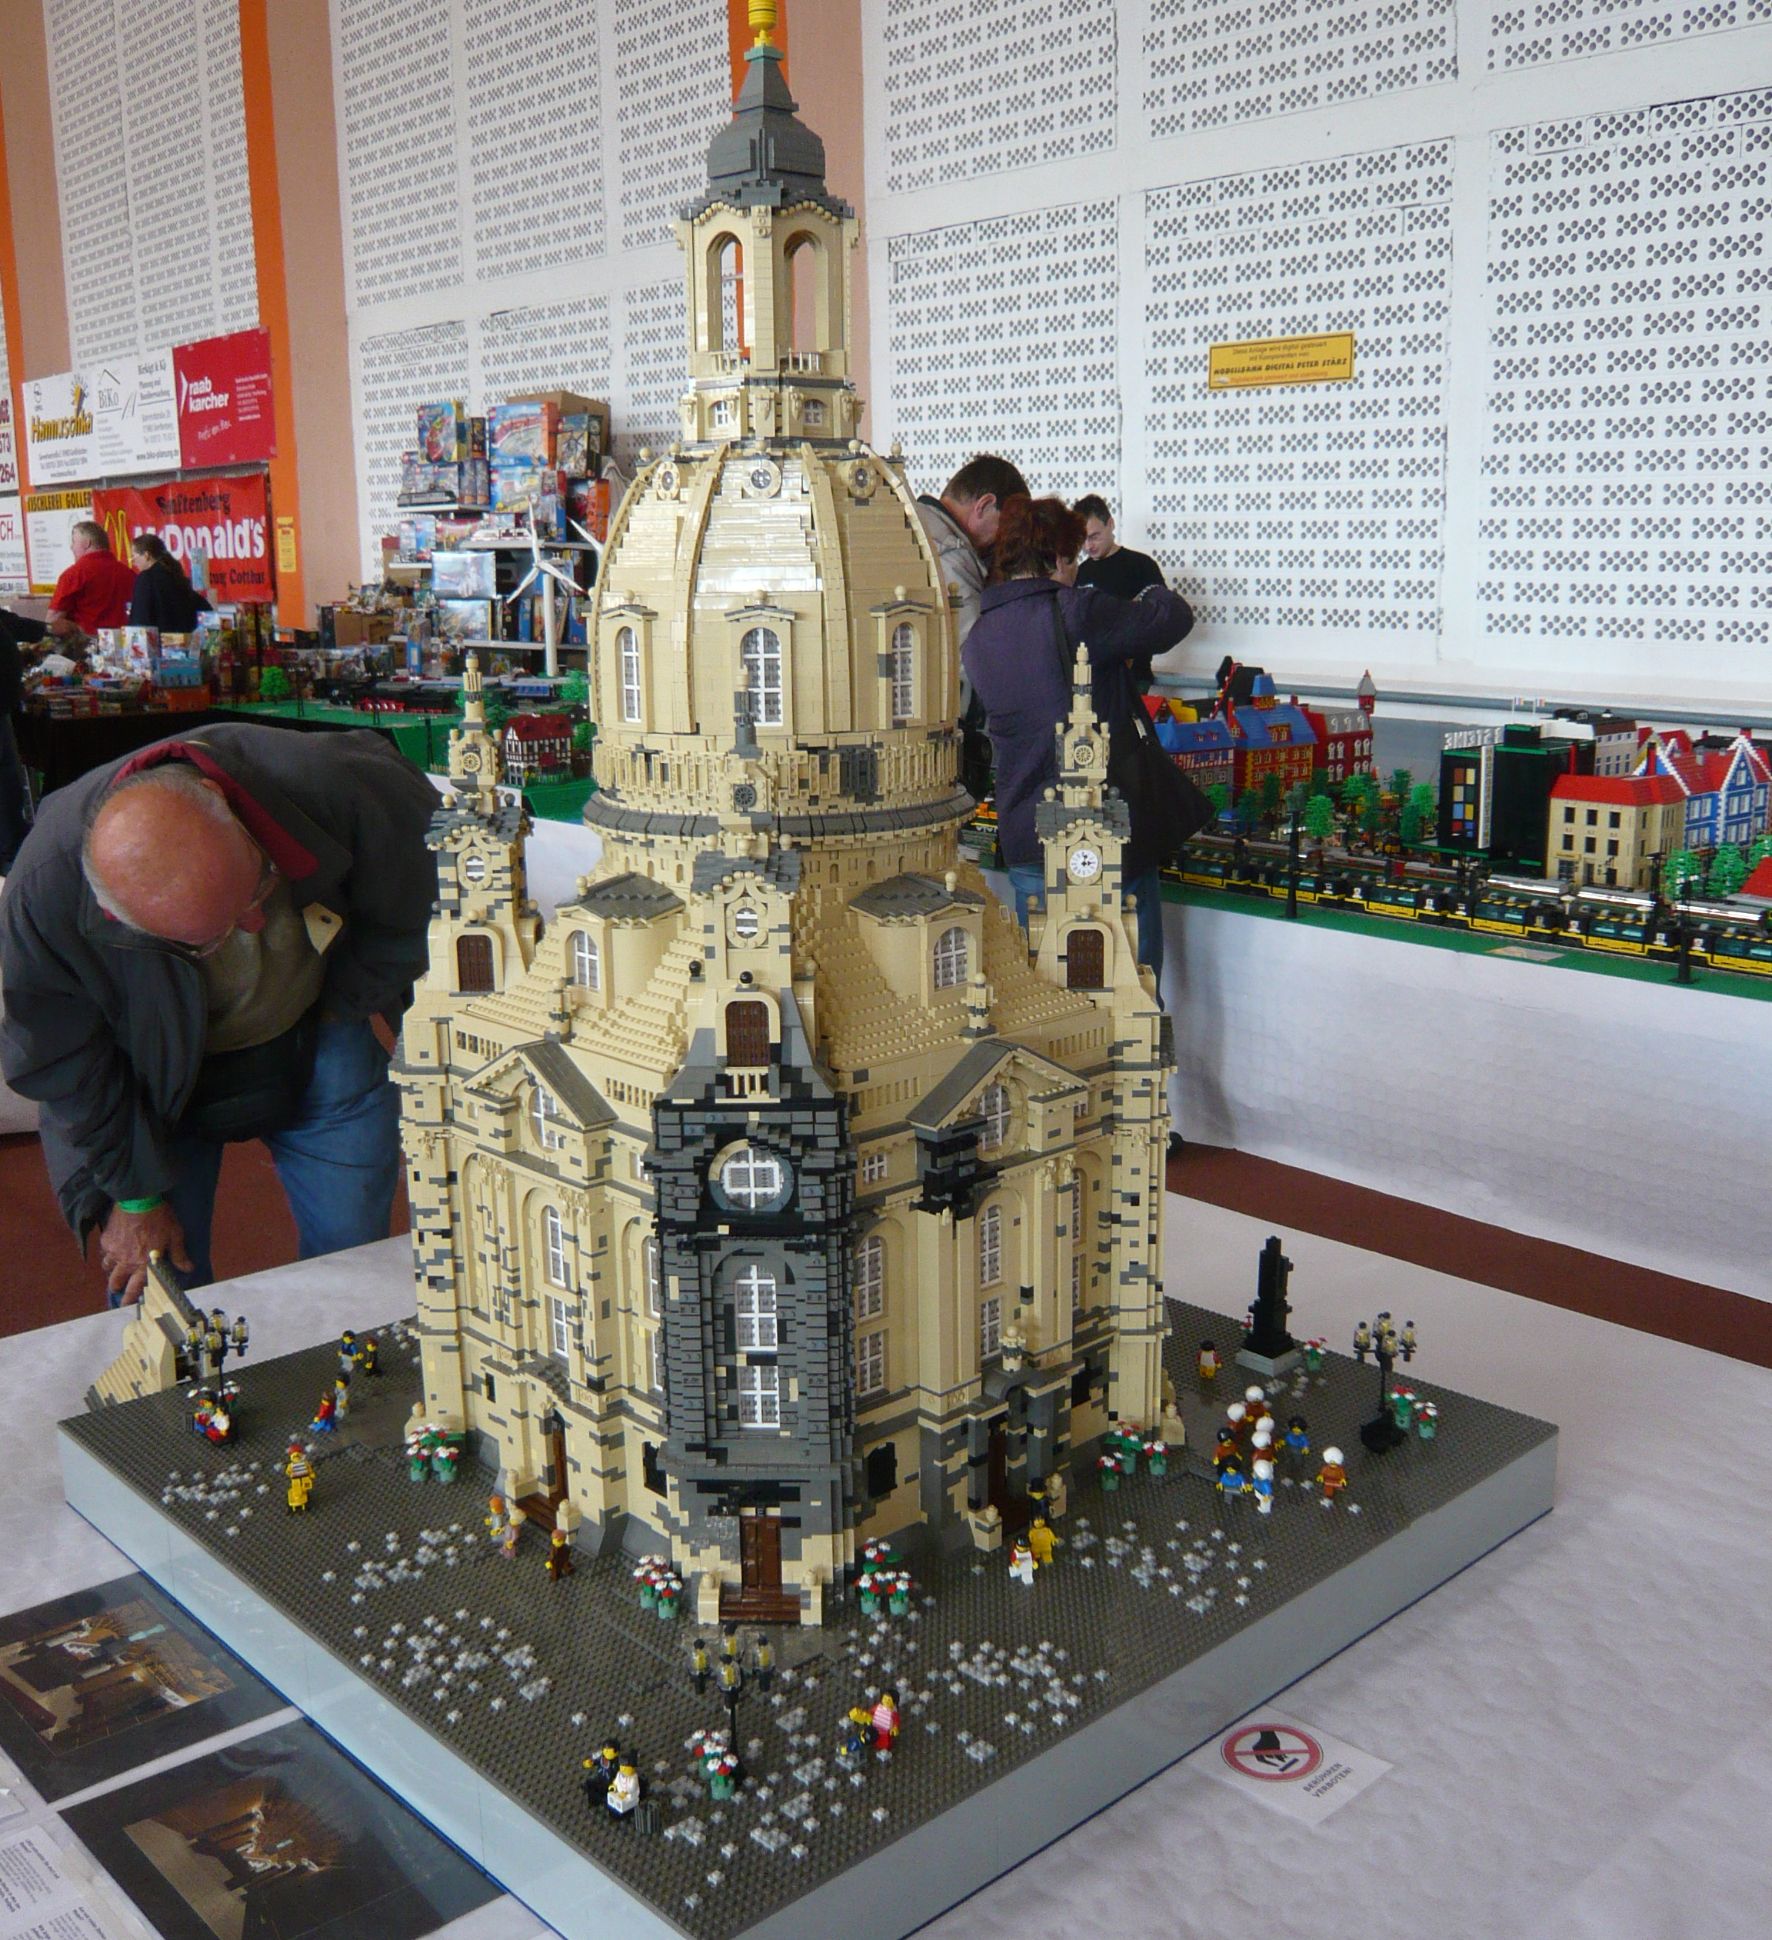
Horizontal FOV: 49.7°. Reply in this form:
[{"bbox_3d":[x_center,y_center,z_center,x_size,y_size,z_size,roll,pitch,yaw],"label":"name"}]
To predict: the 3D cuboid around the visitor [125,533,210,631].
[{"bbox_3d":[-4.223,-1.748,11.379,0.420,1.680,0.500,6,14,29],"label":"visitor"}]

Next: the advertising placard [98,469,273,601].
[{"bbox_3d":[-6.332,-3.815,17.043,0.040,1.020,3.950,-11,16,-40],"label":"advertising placard"}]

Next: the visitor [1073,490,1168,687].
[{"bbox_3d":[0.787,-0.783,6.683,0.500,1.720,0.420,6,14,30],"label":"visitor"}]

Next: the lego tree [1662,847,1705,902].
[{"bbox_3d":[1.834,-0.212,4.400,0.093,0.140,0.093,-11,16,-40],"label":"lego tree"}]

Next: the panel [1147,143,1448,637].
[{"bbox_3d":[1.703,-2.376,8.051,0.080,1.900,1.550,-11,16,-40],"label":"panel"}]

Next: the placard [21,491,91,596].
[{"bbox_3d":[-8.332,-4.289,19.266,0.040,1.010,1.970,-11,16,-40],"label":"placard"}]

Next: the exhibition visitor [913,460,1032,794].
[{"bbox_3d":[0.200,-0.436,4.987,0.550,1.760,0.520,-8,14,-29],"label":"exhibition visitor"}]

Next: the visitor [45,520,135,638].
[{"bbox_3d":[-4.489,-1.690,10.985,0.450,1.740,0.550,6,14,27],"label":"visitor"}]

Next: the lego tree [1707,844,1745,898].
[{"bbox_3d":[1.934,-0.221,4.400,0.090,0.140,0.090,-11,16,-40],"label":"lego tree"}]

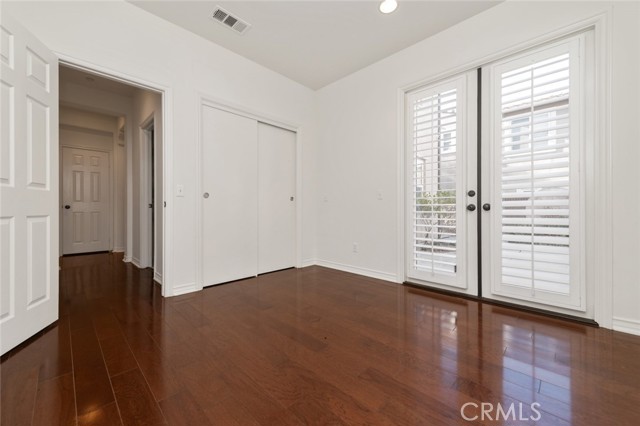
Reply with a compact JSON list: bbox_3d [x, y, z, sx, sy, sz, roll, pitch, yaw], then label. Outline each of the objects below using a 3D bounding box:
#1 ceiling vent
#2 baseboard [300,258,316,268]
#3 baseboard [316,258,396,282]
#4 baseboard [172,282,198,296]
[{"bbox_3d":[-0.896,-1.919,2.504,0.193,0.020,0.351,0,0,45],"label":"ceiling vent"},{"bbox_3d":[-0.167,0.794,3.856,0.018,0.093,0.301,0,0,45],"label":"baseboard"},{"bbox_3d":[0.427,0.794,3.466,1.411,0.093,0.018,0,0,45],"label":"baseboard"},{"bbox_3d":[-1.408,0.797,2.603,0.018,0.093,0.237,0,0,45],"label":"baseboard"}]

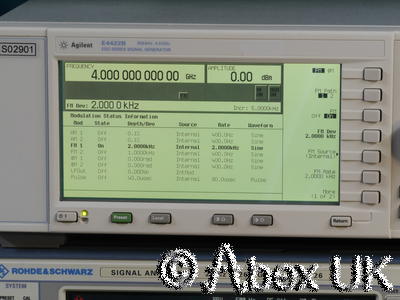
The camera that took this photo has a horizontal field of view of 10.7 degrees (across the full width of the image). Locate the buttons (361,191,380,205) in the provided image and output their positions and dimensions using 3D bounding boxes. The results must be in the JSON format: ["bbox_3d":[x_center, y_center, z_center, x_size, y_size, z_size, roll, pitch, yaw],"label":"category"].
[{"bbox_3d":[0.109,0.030,1.358,0.012,0.008,0.004,1,10,5],"label":"buttons"}]

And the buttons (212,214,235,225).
[{"bbox_3d":[0.015,0.045,1.369,0.013,0.007,0.004,1,10,5],"label":"buttons"}]

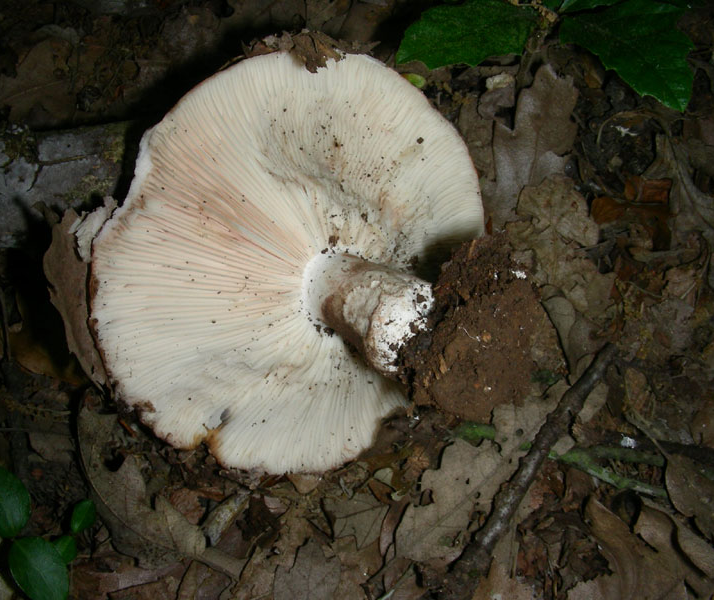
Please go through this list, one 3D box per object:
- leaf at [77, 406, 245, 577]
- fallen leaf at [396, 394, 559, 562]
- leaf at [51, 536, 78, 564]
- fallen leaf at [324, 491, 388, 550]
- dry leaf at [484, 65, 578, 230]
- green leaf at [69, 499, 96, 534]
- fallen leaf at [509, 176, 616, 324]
[{"bbox_3d":[-0.091,0.085,0.372,0.105,0.016,0.039,40,70,18],"label":"leaf"},{"bbox_3d":[0.055,0.076,0.379,0.102,0.012,0.041,-41,71,-18],"label":"fallen leaf"},{"bbox_3d":[-0.118,0.099,0.352,0.012,0.006,0.012,20,66,9],"label":"leaf"},{"bbox_3d":[0.002,0.093,0.373,0.028,0.008,0.025,-14,65,-7],"label":"fallen leaf"},{"bbox_3d":[0.087,-0.080,0.453,0.043,0.014,0.111,16,65,8],"label":"dry leaf"},{"bbox_3d":[-0.112,0.087,0.355,0.010,0.006,0.015,18,65,8],"label":"green leaf"},{"bbox_3d":[0.099,-0.025,0.428,0.045,0.012,0.083,-7,64,-4],"label":"fallen leaf"}]

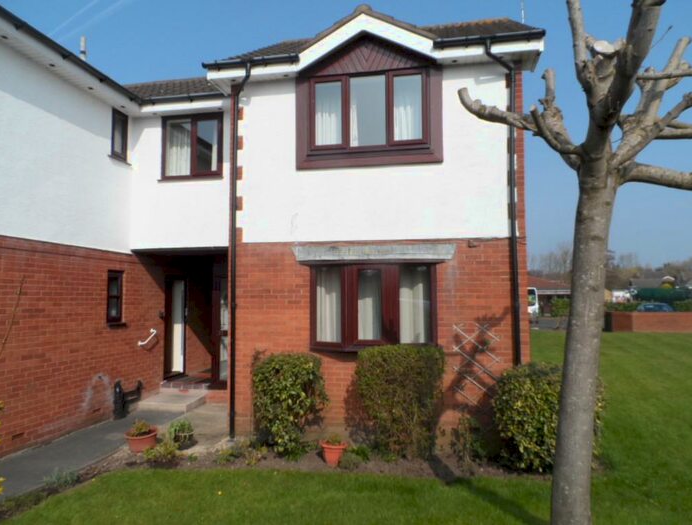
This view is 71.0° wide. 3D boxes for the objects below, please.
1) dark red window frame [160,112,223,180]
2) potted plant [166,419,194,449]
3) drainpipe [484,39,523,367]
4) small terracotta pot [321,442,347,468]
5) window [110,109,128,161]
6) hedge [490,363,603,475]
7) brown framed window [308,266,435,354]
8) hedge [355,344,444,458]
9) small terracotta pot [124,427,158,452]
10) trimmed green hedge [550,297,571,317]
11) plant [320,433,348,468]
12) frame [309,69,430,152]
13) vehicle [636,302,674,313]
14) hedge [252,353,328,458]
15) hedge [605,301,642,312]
[{"bbox_3d":[-2.644,-1.996,8.337,1.180,1.150,0.100,-1,-4,12],"label":"dark red window frame"},{"bbox_3d":[-2.177,2.264,6.484,0.350,0.370,0.340,-1,-4,10],"label":"potted plant"},{"bbox_3d":[2.033,-0.251,6.179,0.400,5.300,0.340,-1,-4,10],"label":"drainpipe"},{"bbox_3d":[-0.132,2.228,5.609,0.300,0.260,0.300,0,-4,0],"label":"small terracotta pot"},{"bbox_3d":[-3.850,-2.144,8.226,0.100,0.820,0.440,-1,-4,10],"label":"window"},{"bbox_3d":[2.295,1.810,5.657,1.200,1.110,0.820,-1,-4,12],"label":"hedge"},{"bbox_3d":[0.335,0.611,6.521,1.740,1.170,0.260,-1,-4,10],"label":"brown framed window"},{"bbox_3d":[0.644,1.733,6.027,1.100,1.320,0.660,-1,-4,12],"label":"hedge"},{"bbox_3d":[-2.613,2.287,6.236,0.400,0.210,0.400,0,-4,0],"label":"small terracotta pot"},{"bbox_3d":[14.210,2.901,32.000,1.400,1.350,1.300,-1,-4,12],"label":"trimmed green hedge"},{"bbox_3d":[-0.132,2.164,5.614,0.310,0.390,0.310,0,-4,0],"label":"plant"},{"bbox_3d":[0.312,-2.112,6.801,1.715,1.120,0.110,-1,-4,10],"label":"frame"},{"bbox_3d":[25.345,4.111,40.000,4.200,1.480,1.780,-1,-4,12],"label":"vehicle"},{"bbox_3d":[-0.687,1.814,6.299,0.940,1.200,0.620,-1,-4,12],"label":"hedge"},{"bbox_3d":[25.160,4.423,44.000,3.800,1.450,1.200,-1,-4,12],"label":"hedge"}]

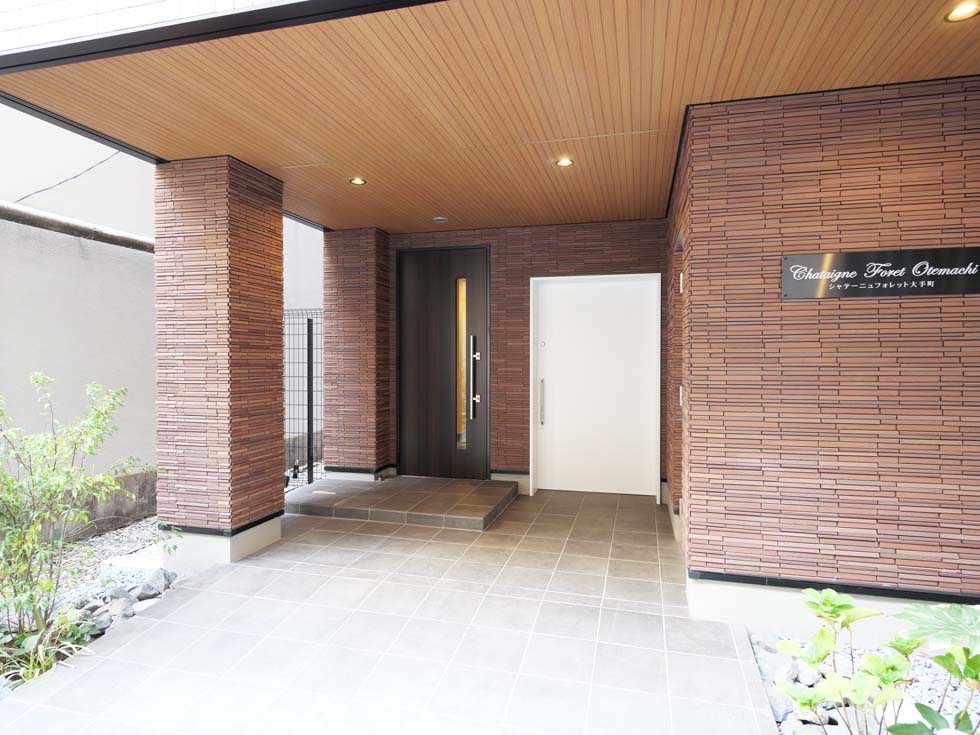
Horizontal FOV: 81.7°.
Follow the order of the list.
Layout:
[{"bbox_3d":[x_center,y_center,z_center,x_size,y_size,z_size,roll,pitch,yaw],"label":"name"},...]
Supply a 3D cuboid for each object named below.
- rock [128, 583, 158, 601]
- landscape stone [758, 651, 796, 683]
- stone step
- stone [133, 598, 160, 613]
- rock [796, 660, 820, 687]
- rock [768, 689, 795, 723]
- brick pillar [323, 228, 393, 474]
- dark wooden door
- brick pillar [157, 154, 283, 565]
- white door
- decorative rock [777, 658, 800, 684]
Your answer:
[{"bbox_3d":[-1.922,1.243,3.141,0.157,0.081,0.121,0,1,15],"label":"rock"},{"bbox_3d":[1.228,1.277,2.419,0.151,0.086,0.131,0,1,15],"label":"landscape stone"},{"bbox_3d":[-0.796,1.133,4.976,1.887,0.095,1.278,0,1,15],"label":"stone step"},{"bbox_3d":[-1.838,1.274,3.030,0.141,0.056,0.111,0,1,15],"label":"stone"},{"bbox_3d":[1.316,1.264,2.339,0.111,0.081,0.111,0,1,15],"label":"rock"},{"bbox_3d":[1.126,1.306,2.187,0.106,0.091,0.121,0,1,15],"label":"rock"},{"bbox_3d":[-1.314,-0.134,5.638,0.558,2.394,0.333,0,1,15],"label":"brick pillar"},{"bbox_3d":[-0.436,-0.039,5.360,0.913,2.155,0.090,0,0,15],"label":"dark wooden door"},{"bbox_3d":[-1.774,-0.044,3.776,0.545,2.490,0.535,0,1,15],"label":"brick pillar"},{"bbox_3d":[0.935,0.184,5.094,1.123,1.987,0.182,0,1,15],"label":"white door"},{"bbox_3d":[1.241,1.264,2.354,0.101,0.081,0.101,0,1,15],"label":"decorative rock"}]

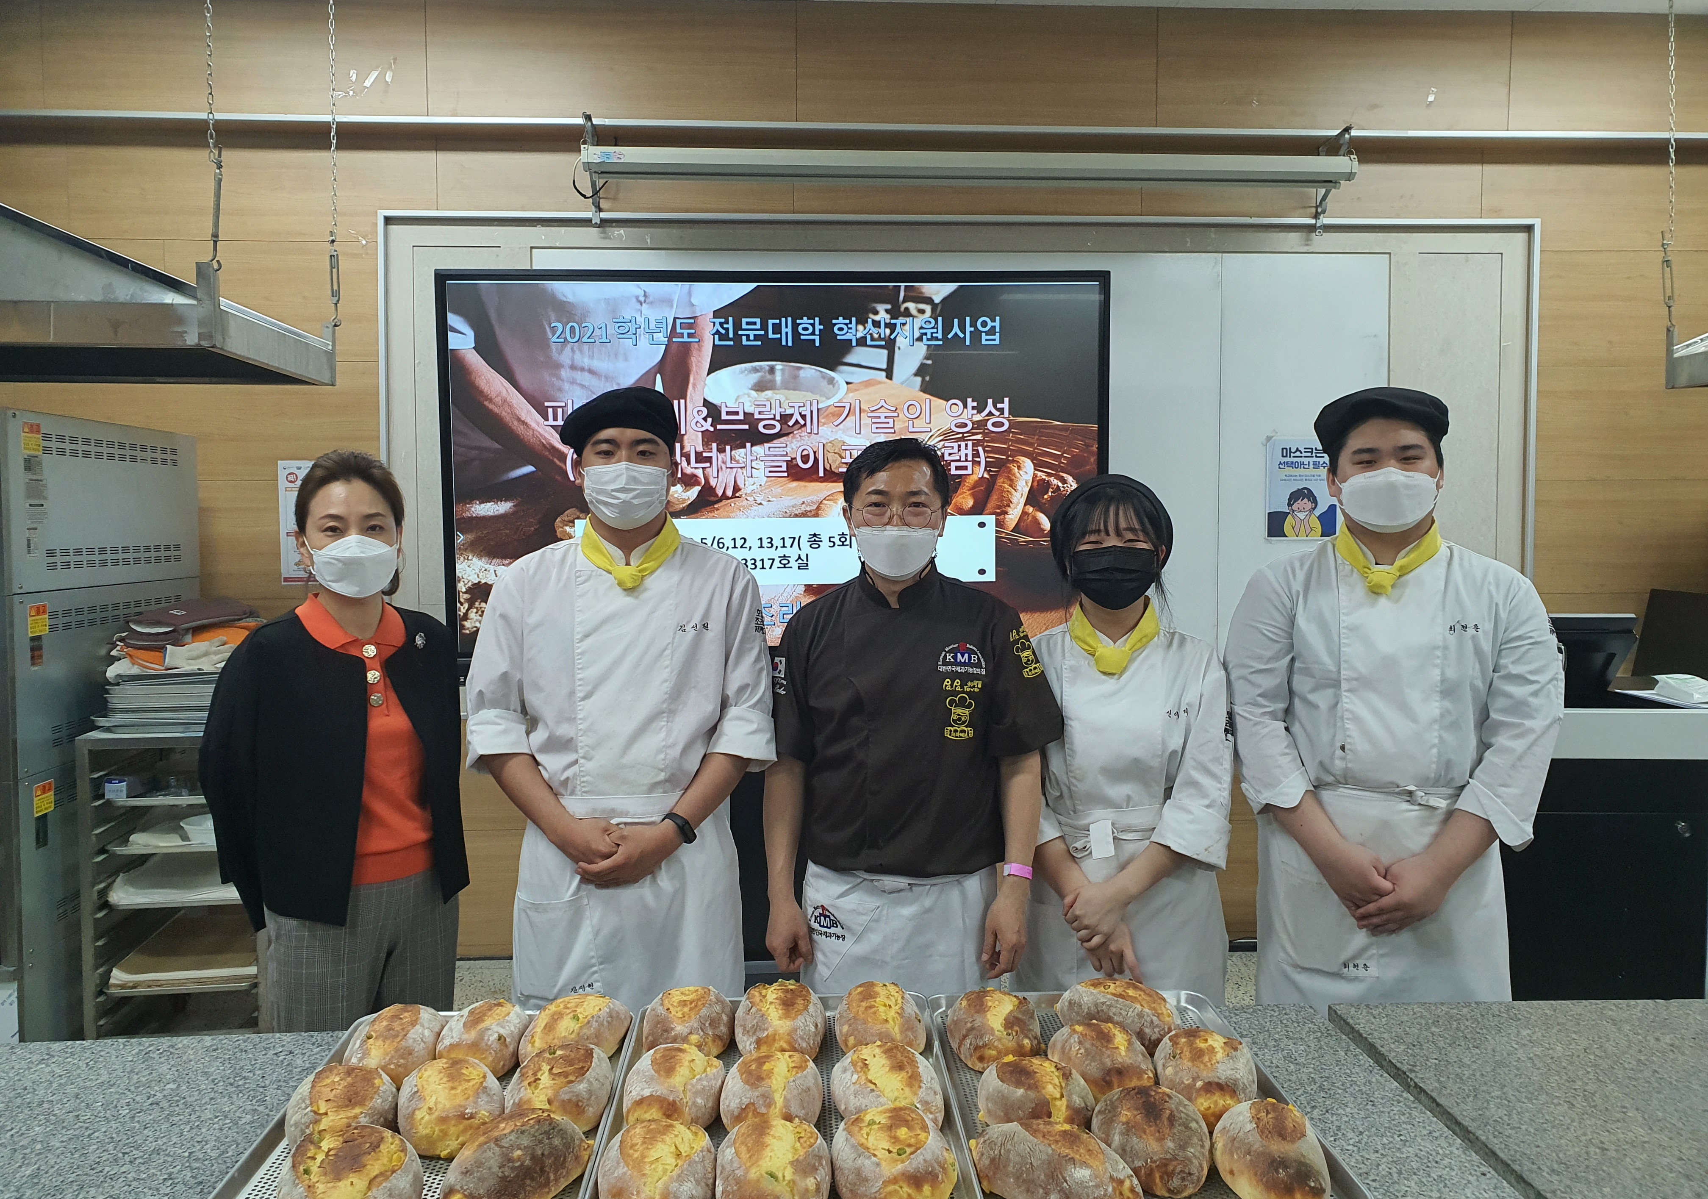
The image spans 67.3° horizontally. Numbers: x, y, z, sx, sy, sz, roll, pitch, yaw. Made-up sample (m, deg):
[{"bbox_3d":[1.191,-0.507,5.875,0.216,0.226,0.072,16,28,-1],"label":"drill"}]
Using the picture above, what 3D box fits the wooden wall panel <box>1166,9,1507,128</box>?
[{"bbox_3d":[1.606,-1.769,4.290,1.200,0.385,0.030,0,4,-3],"label":"wooden wall panel"}]

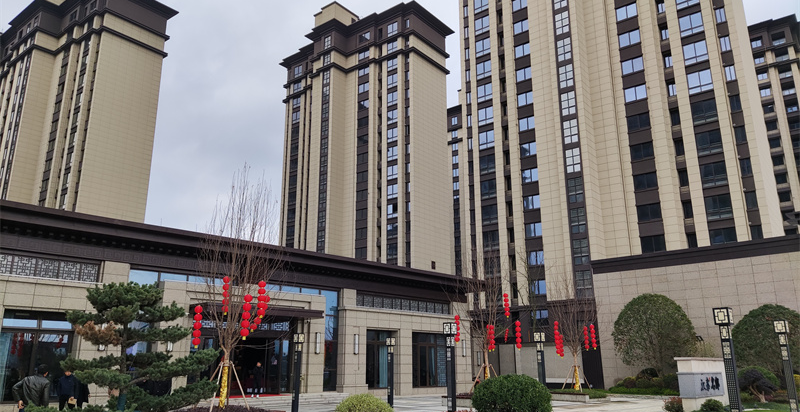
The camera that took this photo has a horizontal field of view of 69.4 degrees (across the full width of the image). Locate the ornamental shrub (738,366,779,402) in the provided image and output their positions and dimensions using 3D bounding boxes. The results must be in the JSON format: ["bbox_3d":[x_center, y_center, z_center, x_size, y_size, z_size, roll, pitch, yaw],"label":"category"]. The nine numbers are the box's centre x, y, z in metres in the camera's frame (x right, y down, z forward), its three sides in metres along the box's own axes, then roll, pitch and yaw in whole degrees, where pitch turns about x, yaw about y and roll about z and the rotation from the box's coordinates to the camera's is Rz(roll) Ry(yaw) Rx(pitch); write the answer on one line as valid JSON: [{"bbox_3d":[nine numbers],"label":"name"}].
[{"bbox_3d":[12.825,6.431,20.700,1.320,1.200,1.200,-13,-20,40],"label":"ornamental shrub"}]

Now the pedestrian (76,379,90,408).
[{"bbox_3d":[-9.727,5.795,17.701,0.520,1.660,0.350,-4,-16,14],"label":"pedestrian"}]

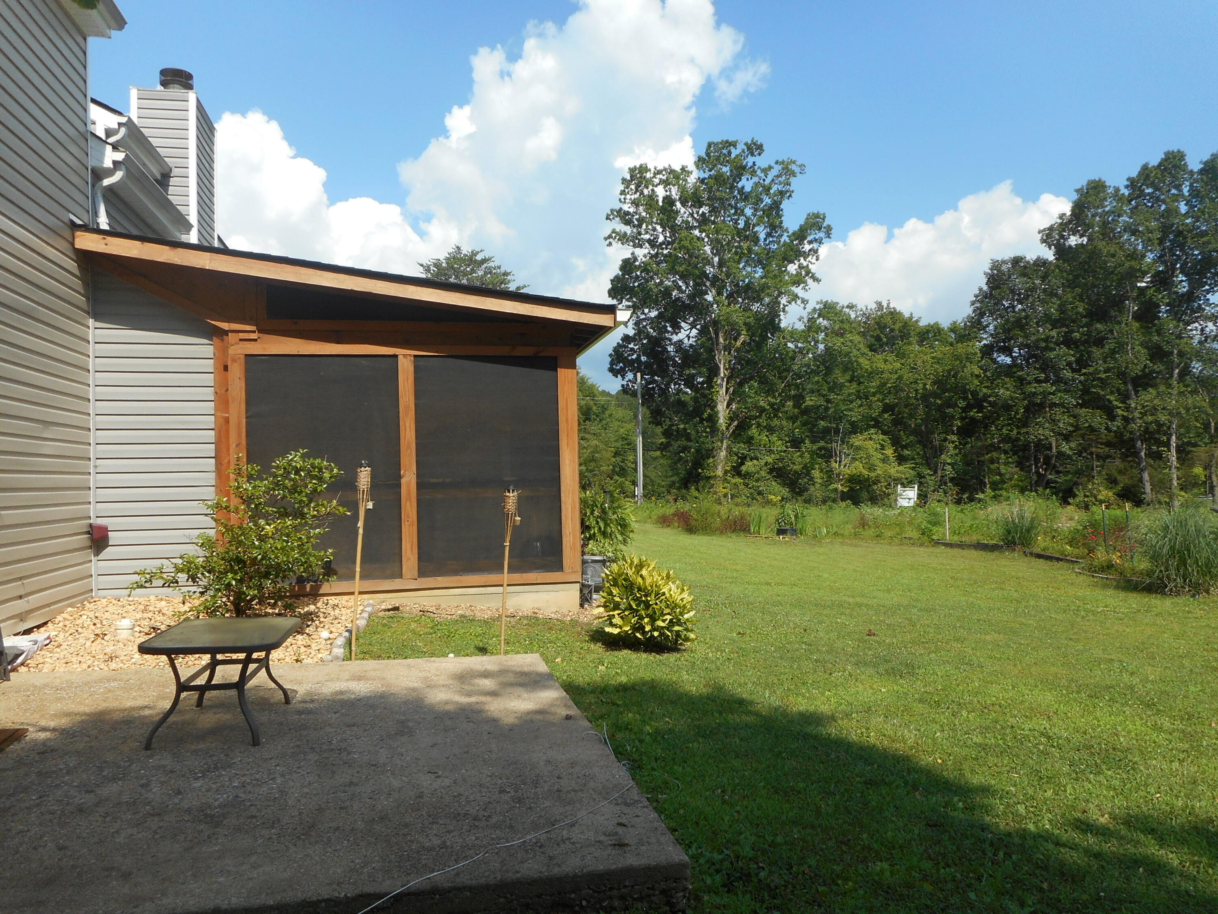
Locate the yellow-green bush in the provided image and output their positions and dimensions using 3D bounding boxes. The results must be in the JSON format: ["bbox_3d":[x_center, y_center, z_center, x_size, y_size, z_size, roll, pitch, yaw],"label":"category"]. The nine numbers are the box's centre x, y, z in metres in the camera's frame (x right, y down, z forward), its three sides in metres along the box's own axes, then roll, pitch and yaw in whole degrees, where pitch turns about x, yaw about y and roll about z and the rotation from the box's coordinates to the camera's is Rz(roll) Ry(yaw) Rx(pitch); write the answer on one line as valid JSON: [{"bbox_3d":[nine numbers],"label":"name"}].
[{"bbox_3d":[0.302,1.176,7.250,0.830,0.750,0.830,-1,-1,0],"label":"yellow-green bush"}]

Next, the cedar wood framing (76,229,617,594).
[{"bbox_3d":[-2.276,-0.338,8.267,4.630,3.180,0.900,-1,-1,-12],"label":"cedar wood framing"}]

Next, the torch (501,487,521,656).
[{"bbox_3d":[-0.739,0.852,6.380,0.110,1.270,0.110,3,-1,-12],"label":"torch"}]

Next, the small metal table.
[{"bbox_3d":[-1.930,1.113,4.436,0.640,0.465,0.870,1,-2,-10],"label":"small metal table"}]

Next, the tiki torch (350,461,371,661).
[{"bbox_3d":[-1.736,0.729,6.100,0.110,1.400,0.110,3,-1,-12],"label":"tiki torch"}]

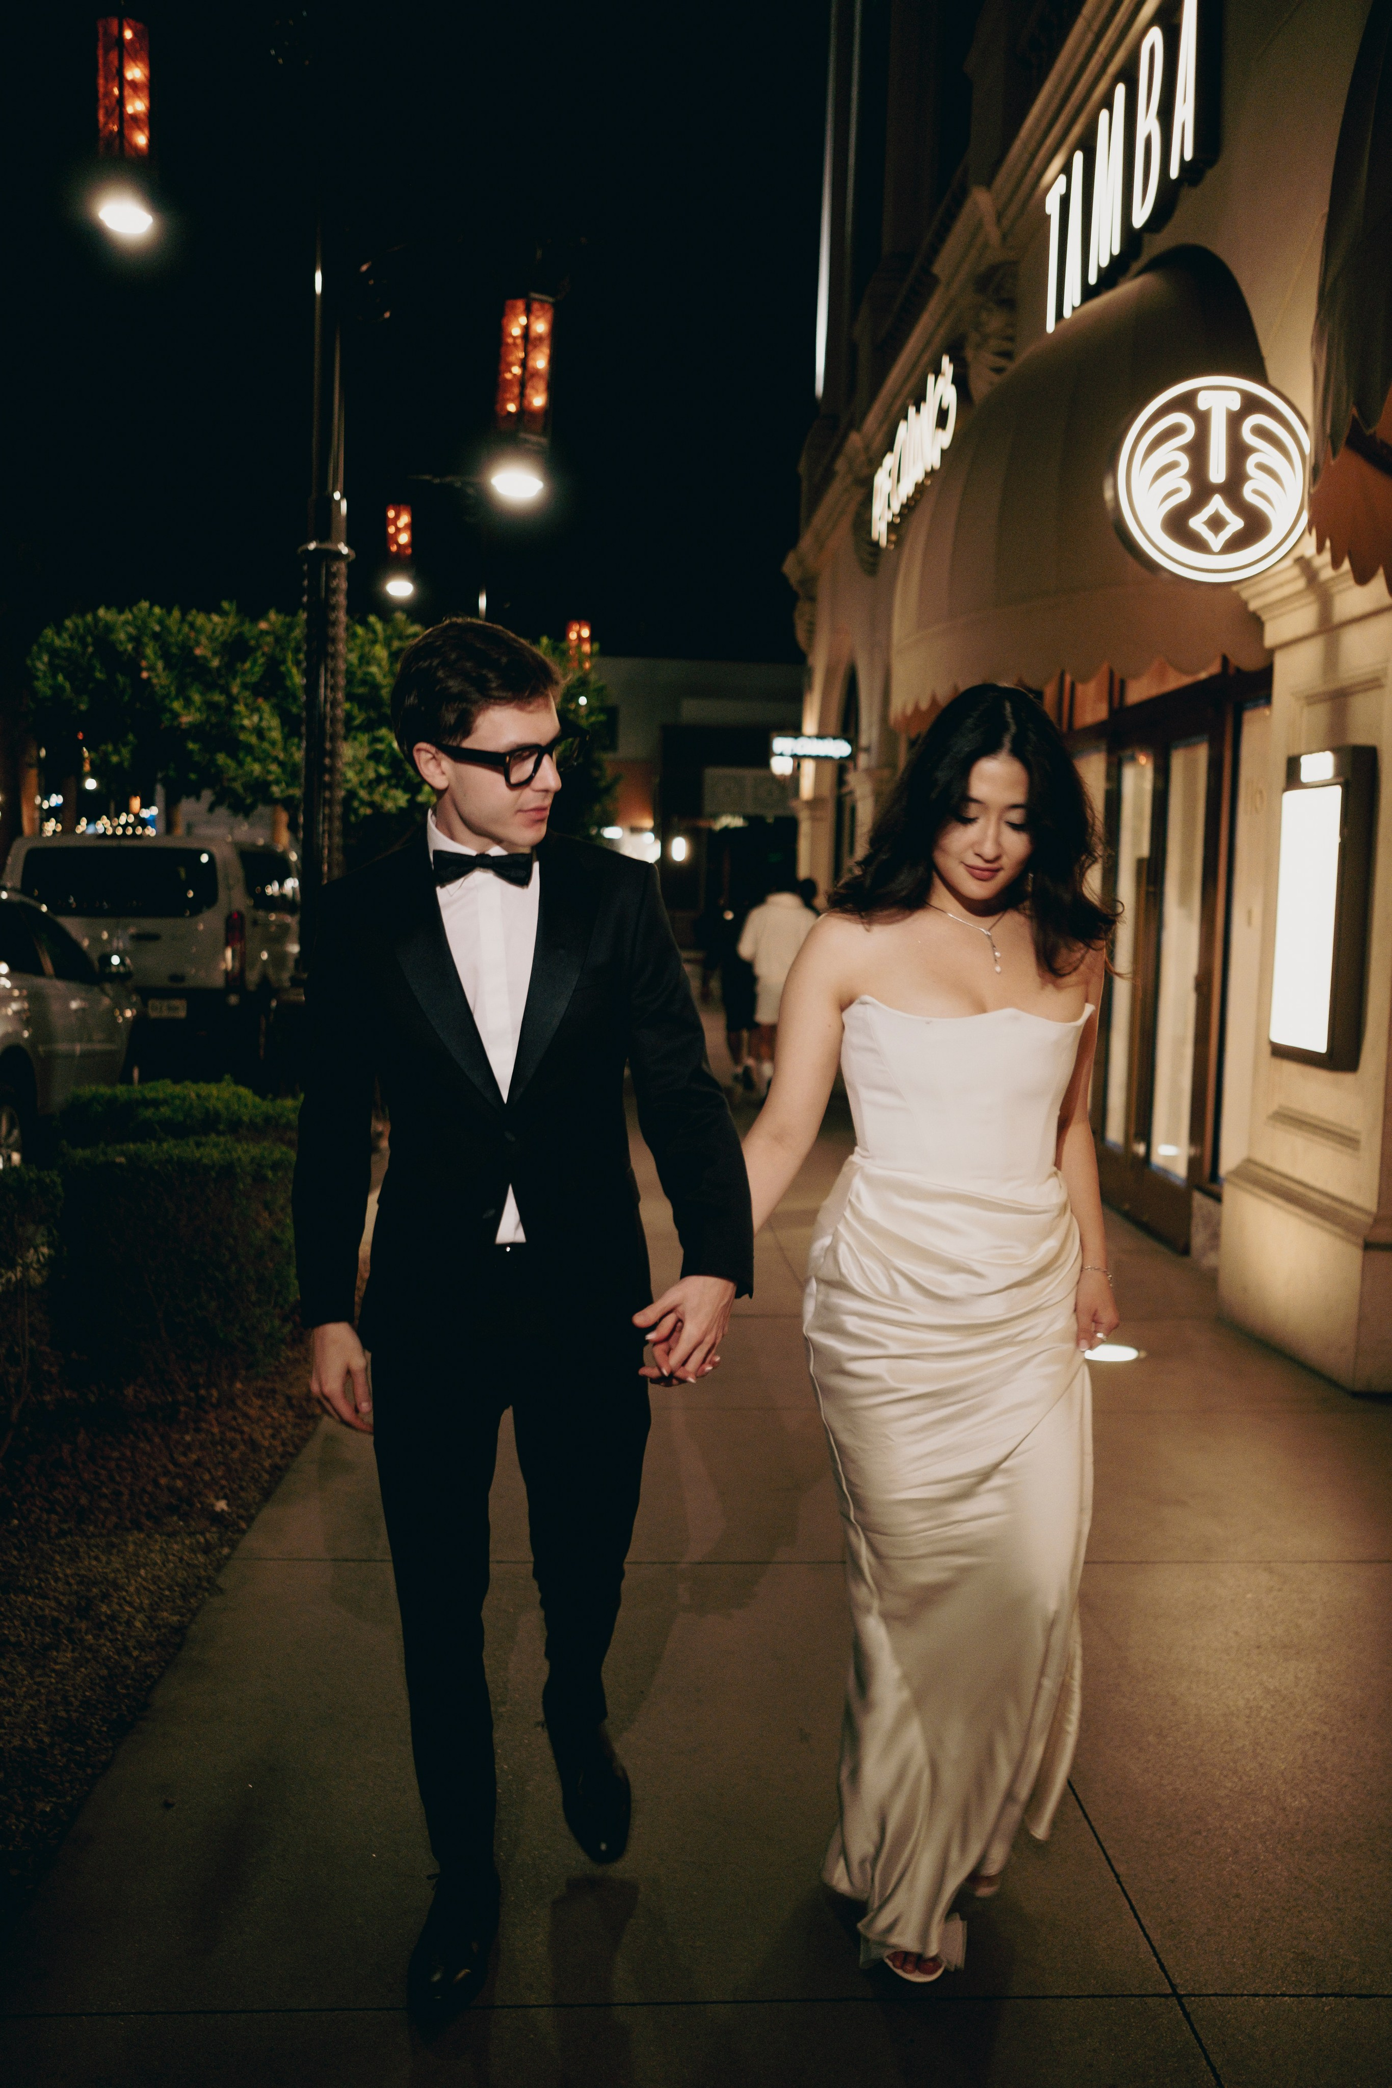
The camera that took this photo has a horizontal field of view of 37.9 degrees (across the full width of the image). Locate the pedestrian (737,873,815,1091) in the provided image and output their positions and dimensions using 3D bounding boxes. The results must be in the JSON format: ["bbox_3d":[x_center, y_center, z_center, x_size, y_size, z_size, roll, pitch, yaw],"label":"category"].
[{"bbox_3d":[0.631,-0.445,14.204,0.580,1.710,0.400,1,4,-2],"label":"pedestrian"}]

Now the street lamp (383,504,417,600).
[{"bbox_3d":[-3.757,-6.255,25.683,0.380,1.159,0.360,1,4,-2],"label":"street lamp"}]

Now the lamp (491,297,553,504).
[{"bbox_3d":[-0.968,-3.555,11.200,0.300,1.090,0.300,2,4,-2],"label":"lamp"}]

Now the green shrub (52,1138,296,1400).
[{"bbox_3d":[-1.527,0.621,6.154,0.680,0.620,0.800,1,4,-2],"label":"green shrub"}]

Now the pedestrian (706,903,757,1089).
[{"bbox_3d":[0.302,-0.473,15.092,0.500,1.620,0.360,1,4,-2],"label":"pedestrian"}]

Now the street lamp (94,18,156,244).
[{"bbox_3d":[-3.298,-5.284,11.723,0.340,1.254,0.320,1,4,-2],"label":"street lamp"}]

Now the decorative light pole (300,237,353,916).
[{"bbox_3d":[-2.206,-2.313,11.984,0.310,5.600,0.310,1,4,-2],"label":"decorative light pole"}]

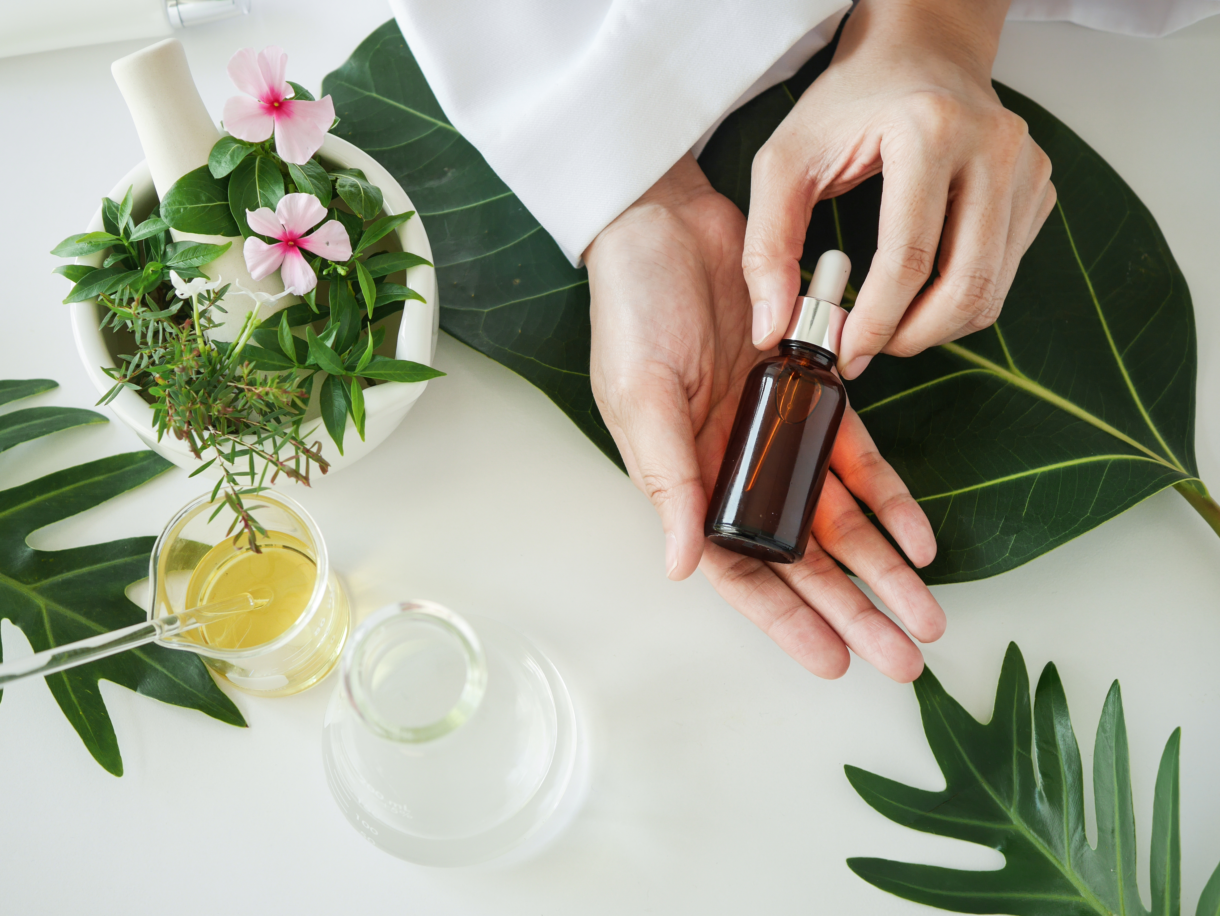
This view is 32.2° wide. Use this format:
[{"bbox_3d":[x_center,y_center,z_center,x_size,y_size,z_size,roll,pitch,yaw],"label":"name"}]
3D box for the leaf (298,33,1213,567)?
[{"bbox_3d":[0.066,-0.070,0.737,0.360,0.020,0.190,26,76,7],"label":"leaf"}]

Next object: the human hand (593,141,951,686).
[{"bbox_3d":[0.043,-0.007,0.697,0.085,0.055,0.190,-24,76,-6],"label":"human hand"}]

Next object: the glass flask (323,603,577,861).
[{"bbox_3d":[-0.053,0.076,0.636,0.084,0.138,0.084,0,74,0],"label":"glass flask"}]

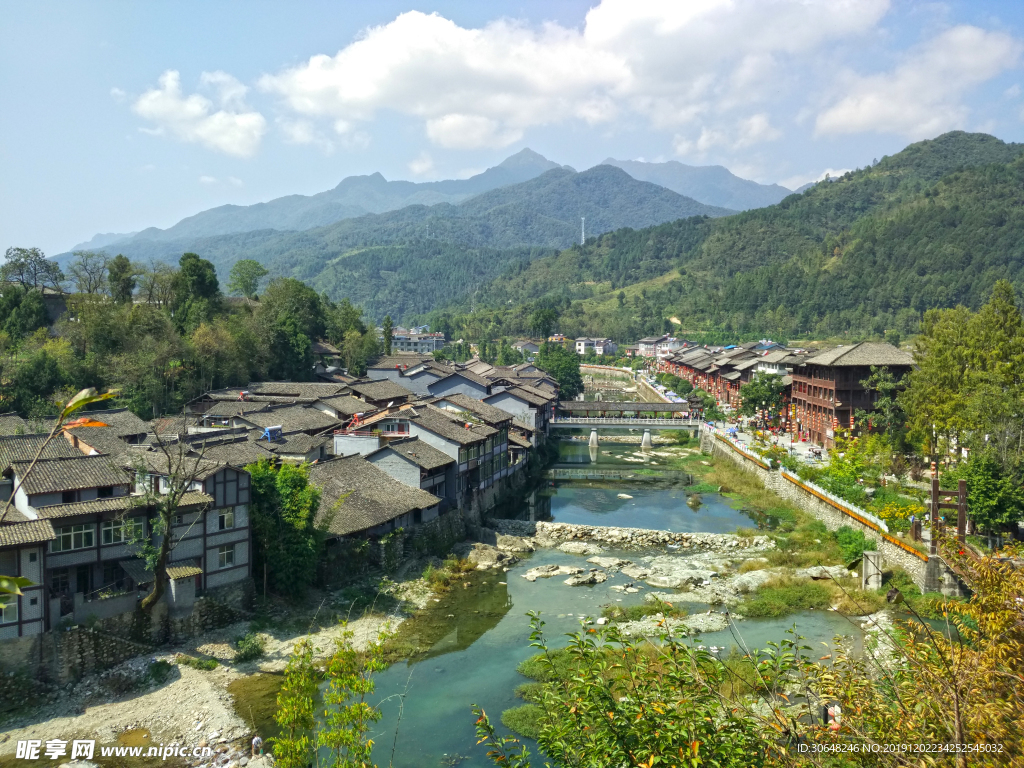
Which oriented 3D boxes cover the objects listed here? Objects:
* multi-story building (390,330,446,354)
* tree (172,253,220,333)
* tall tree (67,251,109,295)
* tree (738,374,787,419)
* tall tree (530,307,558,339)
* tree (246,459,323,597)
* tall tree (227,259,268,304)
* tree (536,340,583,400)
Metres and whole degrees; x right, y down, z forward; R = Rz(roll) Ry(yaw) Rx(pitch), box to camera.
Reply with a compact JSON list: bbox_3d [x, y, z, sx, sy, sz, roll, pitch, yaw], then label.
[{"bbox_3d":[-45.300,-19.500,430.000,25.000,11.870,11.000,1,3,10],"label":"multi-story building"},{"bbox_3d":[-67.540,-19.480,190.000,10.200,17.340,10.000,0,3,0],"label":"tree"},{"bbox_3d":[-89.920,-23.410,188.000,8.900,9.740,8.500,0,3,0],"label":"tall tree"},{"bbox_3d":[48.550,2.620,172.000,9.200,8.910,8.800,0,3,0],"label":"tree"},{"bbox_3d":[17.940,-33.820,490.000,15.200,17.940,14.500,0,3,0],"label":"tall tree"},{"bbox_3d":[-18.710,11.840,73.000,6.200,11.430,5.800,0,3,0],"label":"tree"},{"bbox_3d":[-63.180,-24.420,212.000,9.900,11.110,9.400,0,3,0],"label":"tall tree"},{"bbox_3d":[12.470,-3.620,238.000,12.600,16.090,12.000,0,3,0],"label":"tree"}]

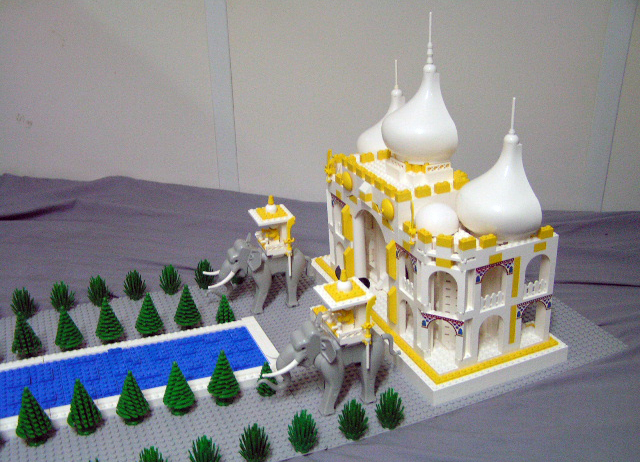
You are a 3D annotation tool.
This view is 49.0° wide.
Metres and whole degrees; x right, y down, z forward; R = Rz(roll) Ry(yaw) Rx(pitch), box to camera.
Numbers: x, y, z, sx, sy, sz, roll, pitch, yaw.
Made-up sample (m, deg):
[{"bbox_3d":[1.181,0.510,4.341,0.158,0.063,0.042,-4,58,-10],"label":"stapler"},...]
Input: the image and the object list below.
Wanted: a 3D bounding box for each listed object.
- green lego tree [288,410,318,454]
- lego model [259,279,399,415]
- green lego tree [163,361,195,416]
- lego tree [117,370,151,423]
[{"bbox_3d":[-0.016,0.197,0.690,0.029,0.044,0.029,1,23,0],"label":"green lego tree"},{"bbox_3d":[0.013,0.114,0.747,0.163,0.149,0.057,-9,23,-20],"label":"lego model"},{"bbox_3d":[-0.149,0.164,0.742,0.035,0.062,0.035,-9,24,-22],"label":"green lego tree"},{"bbox_3d":[-0.193,0.169,0.720,0.035,0.063,0.035,-8,25,-20],"label":"lego tree"}]

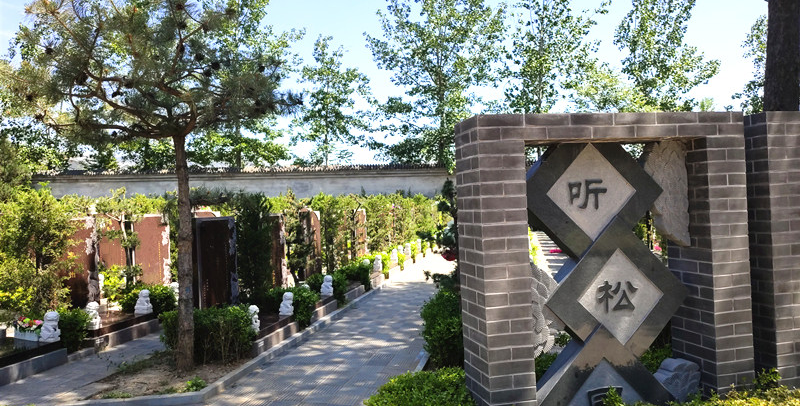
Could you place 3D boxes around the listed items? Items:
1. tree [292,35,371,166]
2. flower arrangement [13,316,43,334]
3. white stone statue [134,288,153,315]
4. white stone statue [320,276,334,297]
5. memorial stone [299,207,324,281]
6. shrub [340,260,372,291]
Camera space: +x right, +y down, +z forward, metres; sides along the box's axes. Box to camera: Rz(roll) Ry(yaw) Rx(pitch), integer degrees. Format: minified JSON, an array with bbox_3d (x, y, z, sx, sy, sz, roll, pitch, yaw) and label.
[{"bbox_3d":[-2.629,-2.351,24.000,2.900,8.160,2.900,-3,0,12],"label":"tree"},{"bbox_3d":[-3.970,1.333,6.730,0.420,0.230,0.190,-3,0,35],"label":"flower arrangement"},{"bbox_3d":[-3.266,1.266,7.957,0.180,0.320,0.150,-3,0,12],"label":"white stone statue"},{"bbox_3d":[-1.054,1.197,9.023,0.165,0.300,0.140,-3,0,12],"label":"white stone statue"},{"bbox_3d":[-1.449,0.714,10.185,0.170,1.300,0.880,-3,0,12],"label":"memorial stone"},{"bbox_3d":[-0.729,1.267,10.815,0.500,0.530,0.480,-3,0,12],"label":"shrub"}]

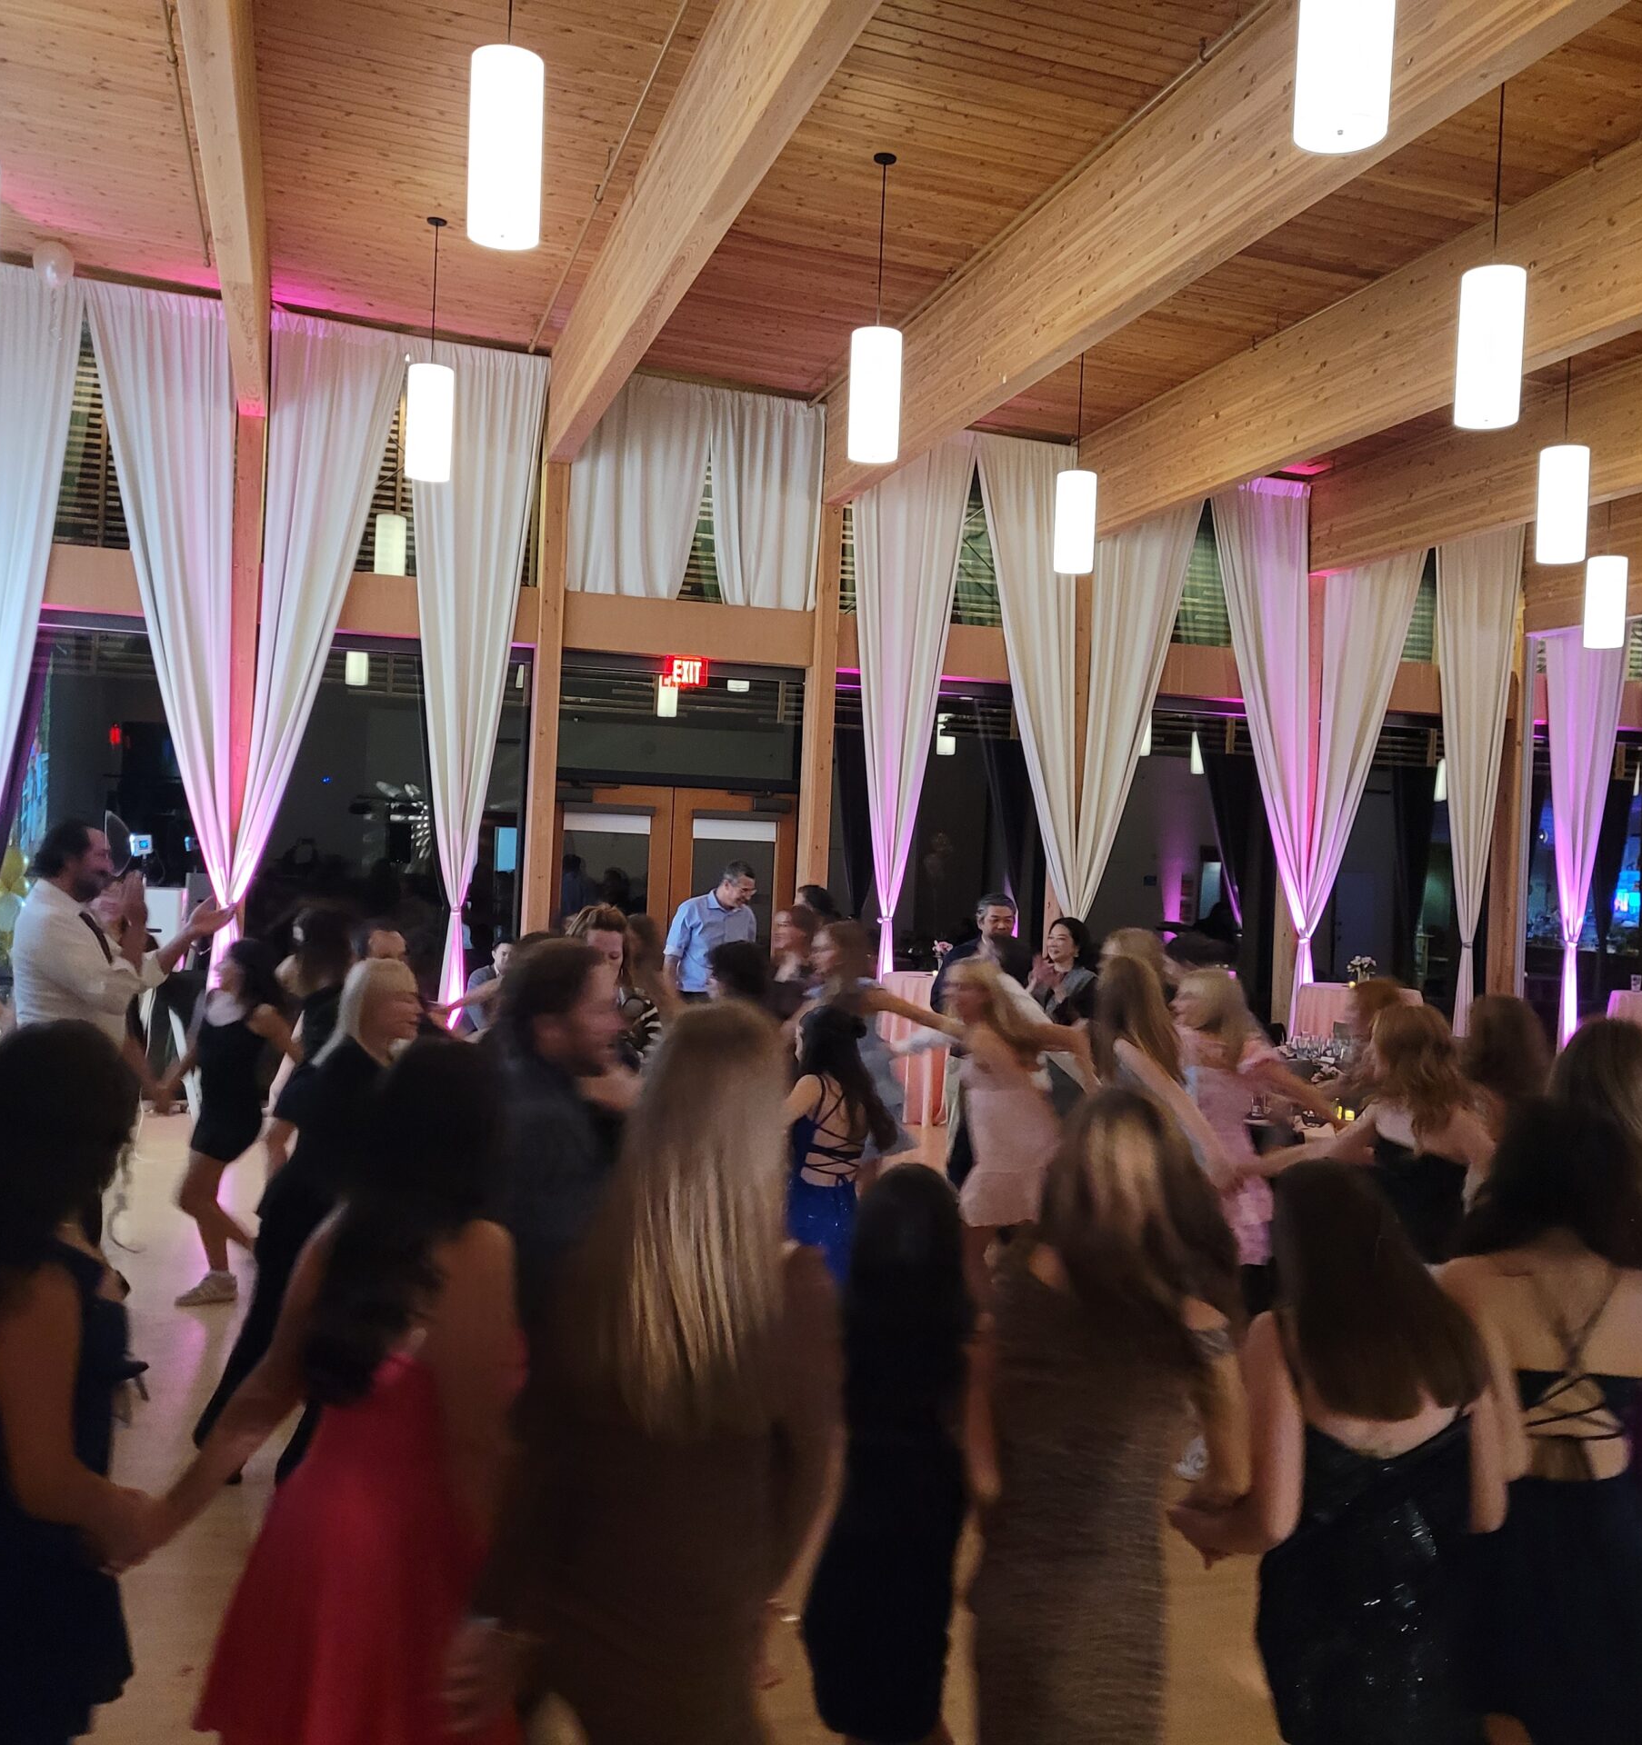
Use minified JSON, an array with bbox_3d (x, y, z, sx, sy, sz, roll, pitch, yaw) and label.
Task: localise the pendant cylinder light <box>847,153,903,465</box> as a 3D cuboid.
[{"bbox_3d":[0.302,-2.920,9.086,0.265,1.580,0.265,2,0,0],"label":"pendant cylinder light"}]

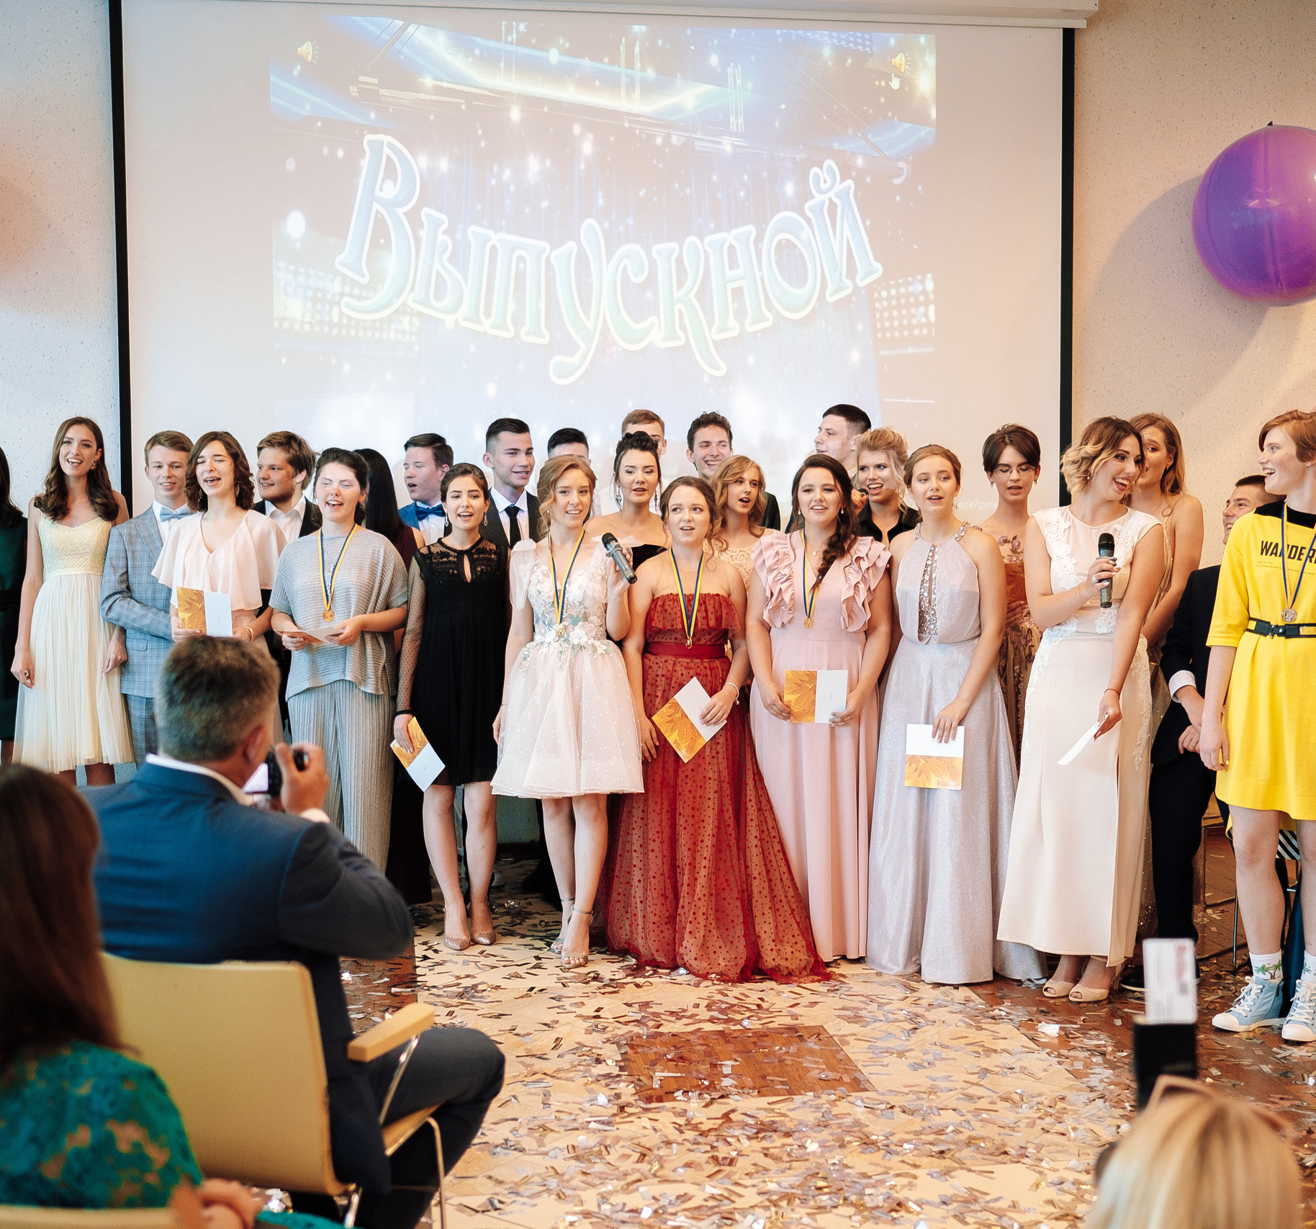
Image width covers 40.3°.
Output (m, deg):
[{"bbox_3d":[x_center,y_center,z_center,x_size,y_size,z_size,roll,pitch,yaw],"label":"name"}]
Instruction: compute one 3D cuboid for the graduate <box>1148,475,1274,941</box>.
[{"bbox_3d":[1.838,0.343,5.858,0.505,1.606,0.424,2,4,30],"label":"graduate"}]

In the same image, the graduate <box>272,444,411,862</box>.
[{"bbox_3d":[-1.106,0.285,6.212,0.495,1.712,0.384,0,4,3],"label":"graduate"}]

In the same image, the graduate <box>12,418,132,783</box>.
[{"bbox_3d":[-2.145,0.205,6.565,0.465,1.838,0.384,-1,4,-14],"label":"graduate"}]

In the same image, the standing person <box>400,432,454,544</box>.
[{"bbox_3d":[-0.834,0.228,6.550,0.520,1.768,0.360,0,4,0],"label":"standing person"}]

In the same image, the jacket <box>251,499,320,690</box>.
[{"bbox_3d":[-1.389,-0.066,6.767,0.505,0.768,0.293,1,4,20],"label":"jacket"}]

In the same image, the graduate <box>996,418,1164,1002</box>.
[{"bbox_3d":[1.297,0.282,5.500,0.500,1.761,0.420,1,4,18],"label":"graduate"}]

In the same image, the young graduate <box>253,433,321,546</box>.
[{"bbox_3d":[-1.433,0.202,6.910,0.500,1.810,0.320,-1,4,-6],"label":"young graduate"}]

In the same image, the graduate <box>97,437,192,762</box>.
[{"bbox_3d":[-1.843,0.216,6.760,0.500,1.808,0.340,-1,4,-13],"label":"graduate"}]

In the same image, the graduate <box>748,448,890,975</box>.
[{"bbox_3d":[0.548,0.305,6.079,0.500,1.684,0.400,0,4,5],"label":"graduate"}]

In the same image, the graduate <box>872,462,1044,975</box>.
[{"bbox_3d":[0.950,0.303,5.780,0.560,1.689,0.500,1,4,22],"label":"graduate"}]

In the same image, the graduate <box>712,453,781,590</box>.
[{"bbox_3d":[0.319,0.255,6.707,0.430,1.704,0.320,0,4,0],"label":"graduate"}]

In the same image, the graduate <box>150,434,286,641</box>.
[{"bbox_3d":[-1.580,0.240,6.460,0.470,1.795,0.380,-1,4,-9],"label":"graduate"}]

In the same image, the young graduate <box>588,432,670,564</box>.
[{"bbox_3d":[-0.085,0.234,6.380,0.460,1.767,0.360,-1,4,-5],"label":"young graduate"}]

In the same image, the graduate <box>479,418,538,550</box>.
[{"bbox_3d":[-0.530,0.202,6.500,0.520,1.821,0.360,-1,4,-9],"label":"graduate"}]

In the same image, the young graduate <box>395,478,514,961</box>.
[{"bbox_3d":[-0.712,0.305,6.262,0.424,1.661,0.323,-1,4,-5],"label":"young graduate"}]

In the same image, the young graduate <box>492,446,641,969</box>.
[{"bbox_3d":[-0.319,0.302,6.164,0.520,1.692,0.460,-1,4,-3],"label":"young graduate"}]

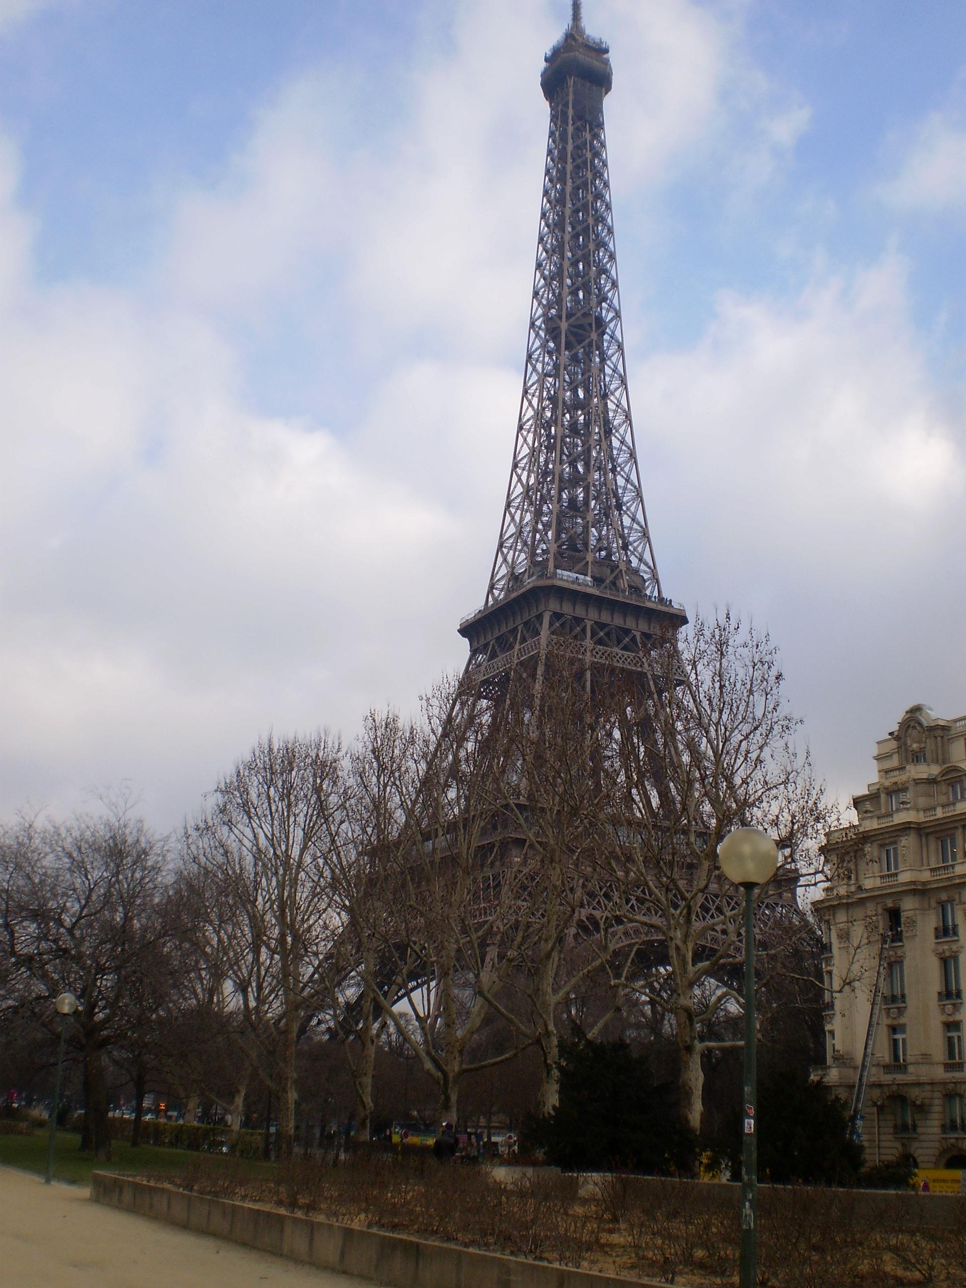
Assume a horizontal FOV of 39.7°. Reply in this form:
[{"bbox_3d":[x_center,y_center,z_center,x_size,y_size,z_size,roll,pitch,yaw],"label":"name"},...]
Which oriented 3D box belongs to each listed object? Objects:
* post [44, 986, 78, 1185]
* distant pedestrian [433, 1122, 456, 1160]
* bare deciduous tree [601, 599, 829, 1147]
[{"bbox_3d":[-9.170,9.530,28.900,0.480,3.970,0.480,2,-20,0],"label":"post"},{"bbox_3d":[-0.903,12.197,31.719,0.550,1.680,0.400,17,-24,-36],"label":"distant pedestrian"},{"bbox_3d":[7.263,7.527,43.045,8.200,18.200,8.200,2,-20,0],"label":"bare deciduous tree"}]

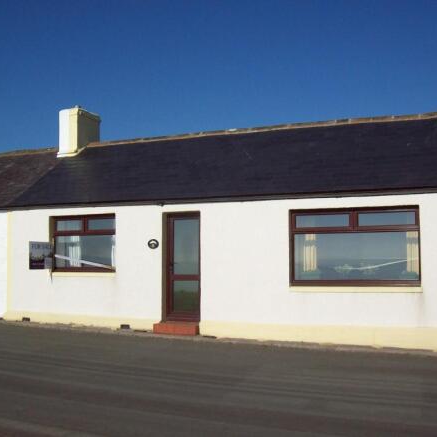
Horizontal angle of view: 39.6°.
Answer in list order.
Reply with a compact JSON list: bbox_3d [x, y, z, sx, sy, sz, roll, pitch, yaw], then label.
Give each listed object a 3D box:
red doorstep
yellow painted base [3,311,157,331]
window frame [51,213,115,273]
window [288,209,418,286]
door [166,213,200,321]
[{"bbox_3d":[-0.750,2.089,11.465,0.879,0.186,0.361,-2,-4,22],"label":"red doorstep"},{"bbox_3d":[-2.888,2.076,12.330,3.614,0.283,0.117,-2,-4,22],"label":"yellow painted base"},{"bbox_3d":[-2.758,0.529,12.586,1.602,1.167,0.088,-2,-4,22],"label":"window frame"},{"bbox_3d":[2.338,0.499,10.518,2.247,1.358,0.088,-2,-4,22],"label":"window"},{"bbox_3d":[-0.640,0.934,11.760,0.791,2.120,0.088,-2,-4,22],"label":"door"}]

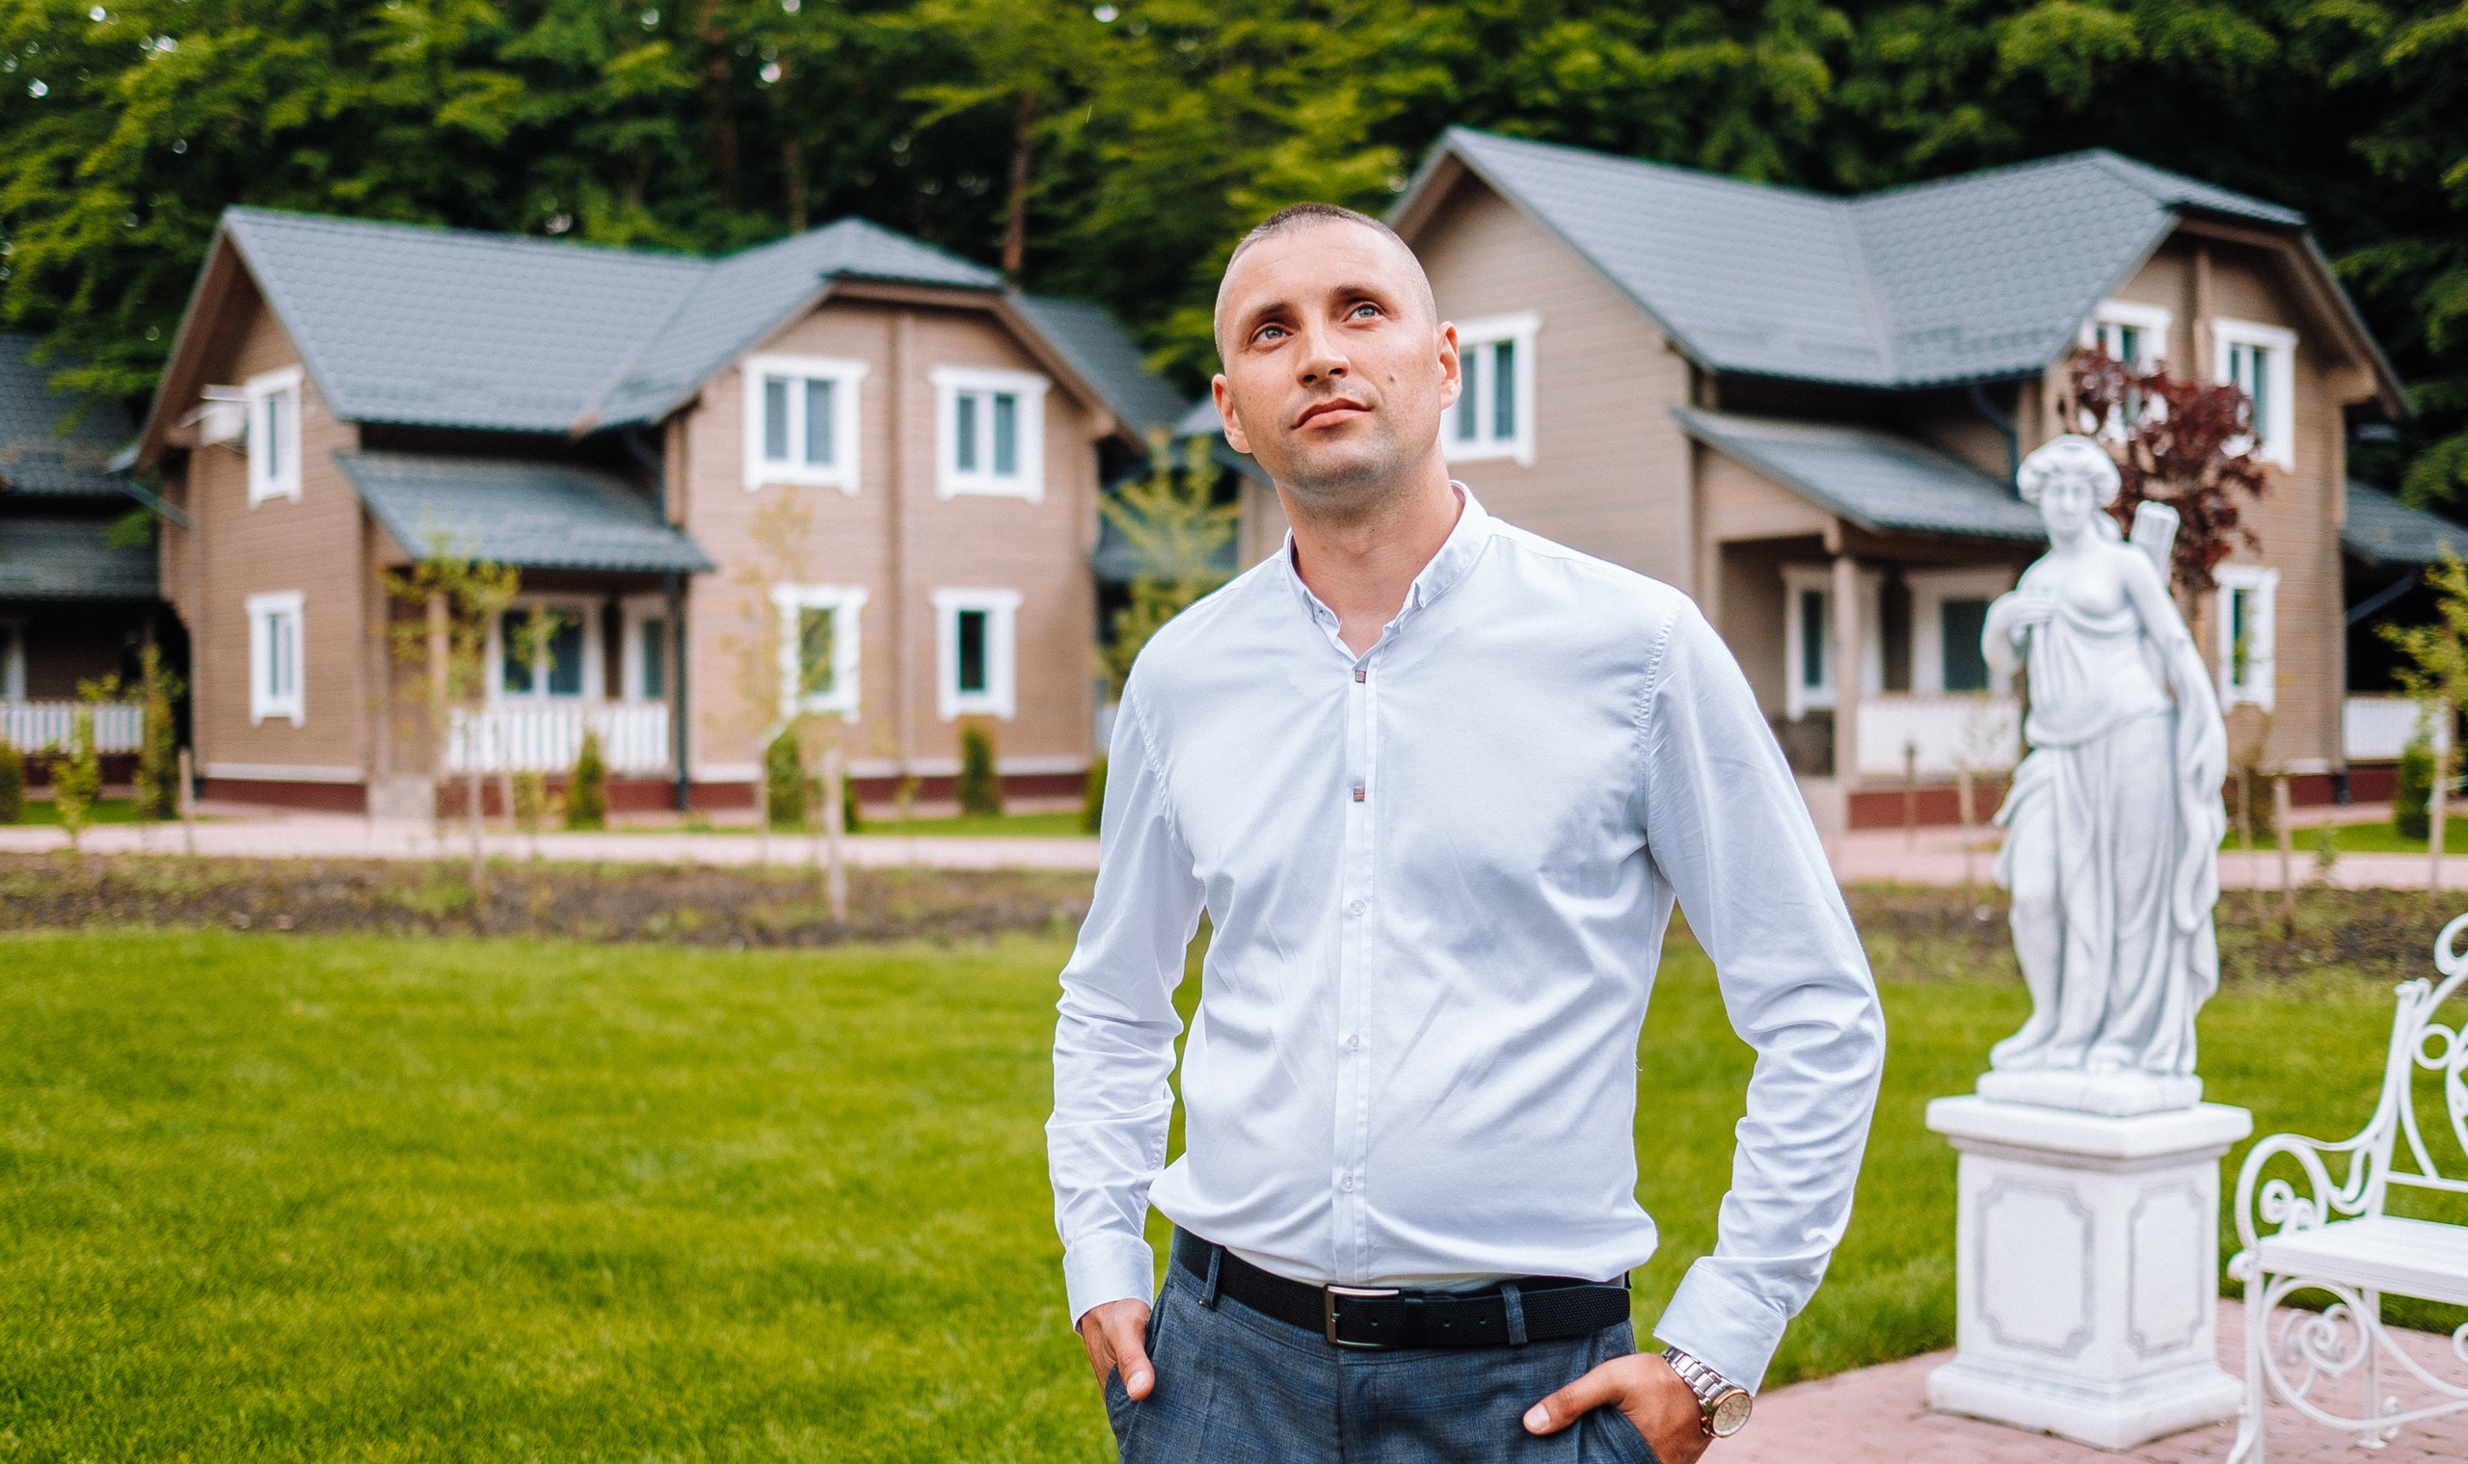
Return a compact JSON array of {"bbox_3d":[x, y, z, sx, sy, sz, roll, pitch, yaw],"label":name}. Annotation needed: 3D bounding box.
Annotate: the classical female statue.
[{"bbox_3d":[1.760,0.073,4.860,0.340,1.344,0.430,-1,1,-43],"label":"classical female statue"}]

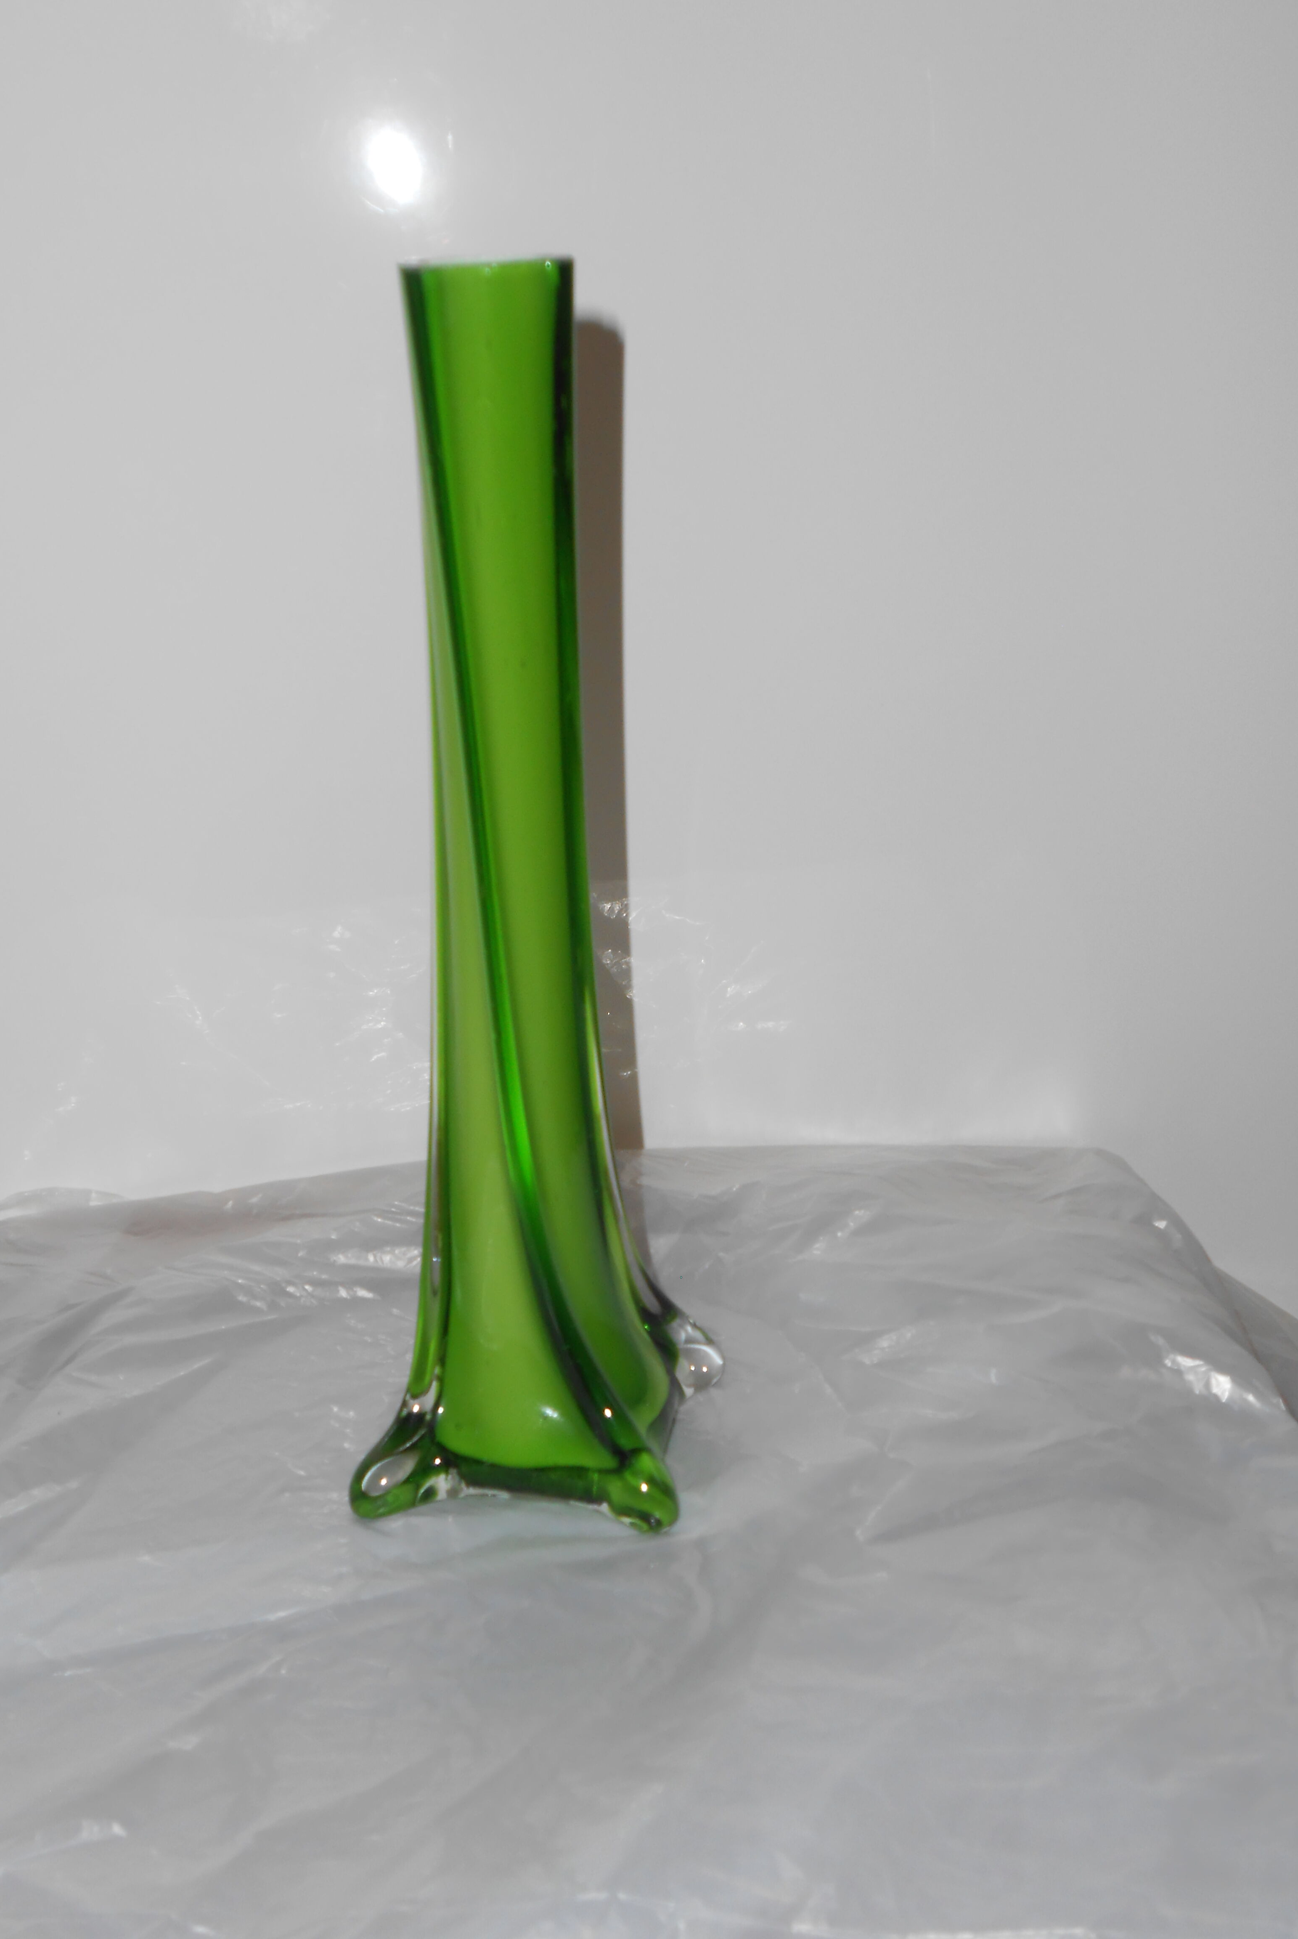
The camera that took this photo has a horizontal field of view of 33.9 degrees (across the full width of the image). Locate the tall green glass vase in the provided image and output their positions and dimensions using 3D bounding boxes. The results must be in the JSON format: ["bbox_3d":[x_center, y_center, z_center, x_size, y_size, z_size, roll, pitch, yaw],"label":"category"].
[{"bbox_3d":[-0.026,-0.011,0.411,0.062,0.238,0.060,1,18,9],"label":"tall green glass vase"}]

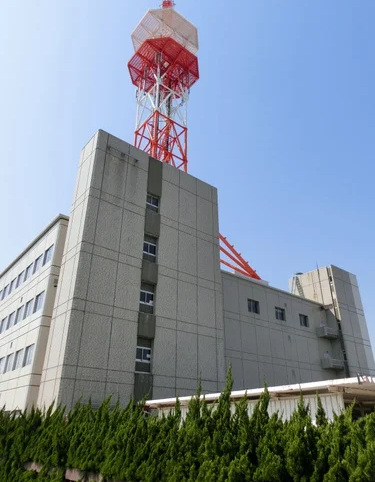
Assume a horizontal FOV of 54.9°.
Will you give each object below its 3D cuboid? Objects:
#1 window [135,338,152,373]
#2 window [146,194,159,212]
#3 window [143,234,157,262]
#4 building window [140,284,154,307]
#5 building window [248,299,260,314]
[{"bbox_3d":[-2.919,7.617,23.901,1.331,2.267,0.280,21,-33,-34],"label":"window"},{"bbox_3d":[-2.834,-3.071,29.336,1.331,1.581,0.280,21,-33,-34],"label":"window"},{"bbox_3d":[-2.863,0.581,27.479,1.331,2.205,0.280,21,-33,-34],"label":"window"},{"bbox_3d":[-2.890,4.057,25.711,1.331,2.184,0.280,21,-33,-34],"label":"building window"},{"bbox_3d":[7.630,7.595,41.519,1.976,1.539,0.220,21,-33,-34],"label":"building window"}]

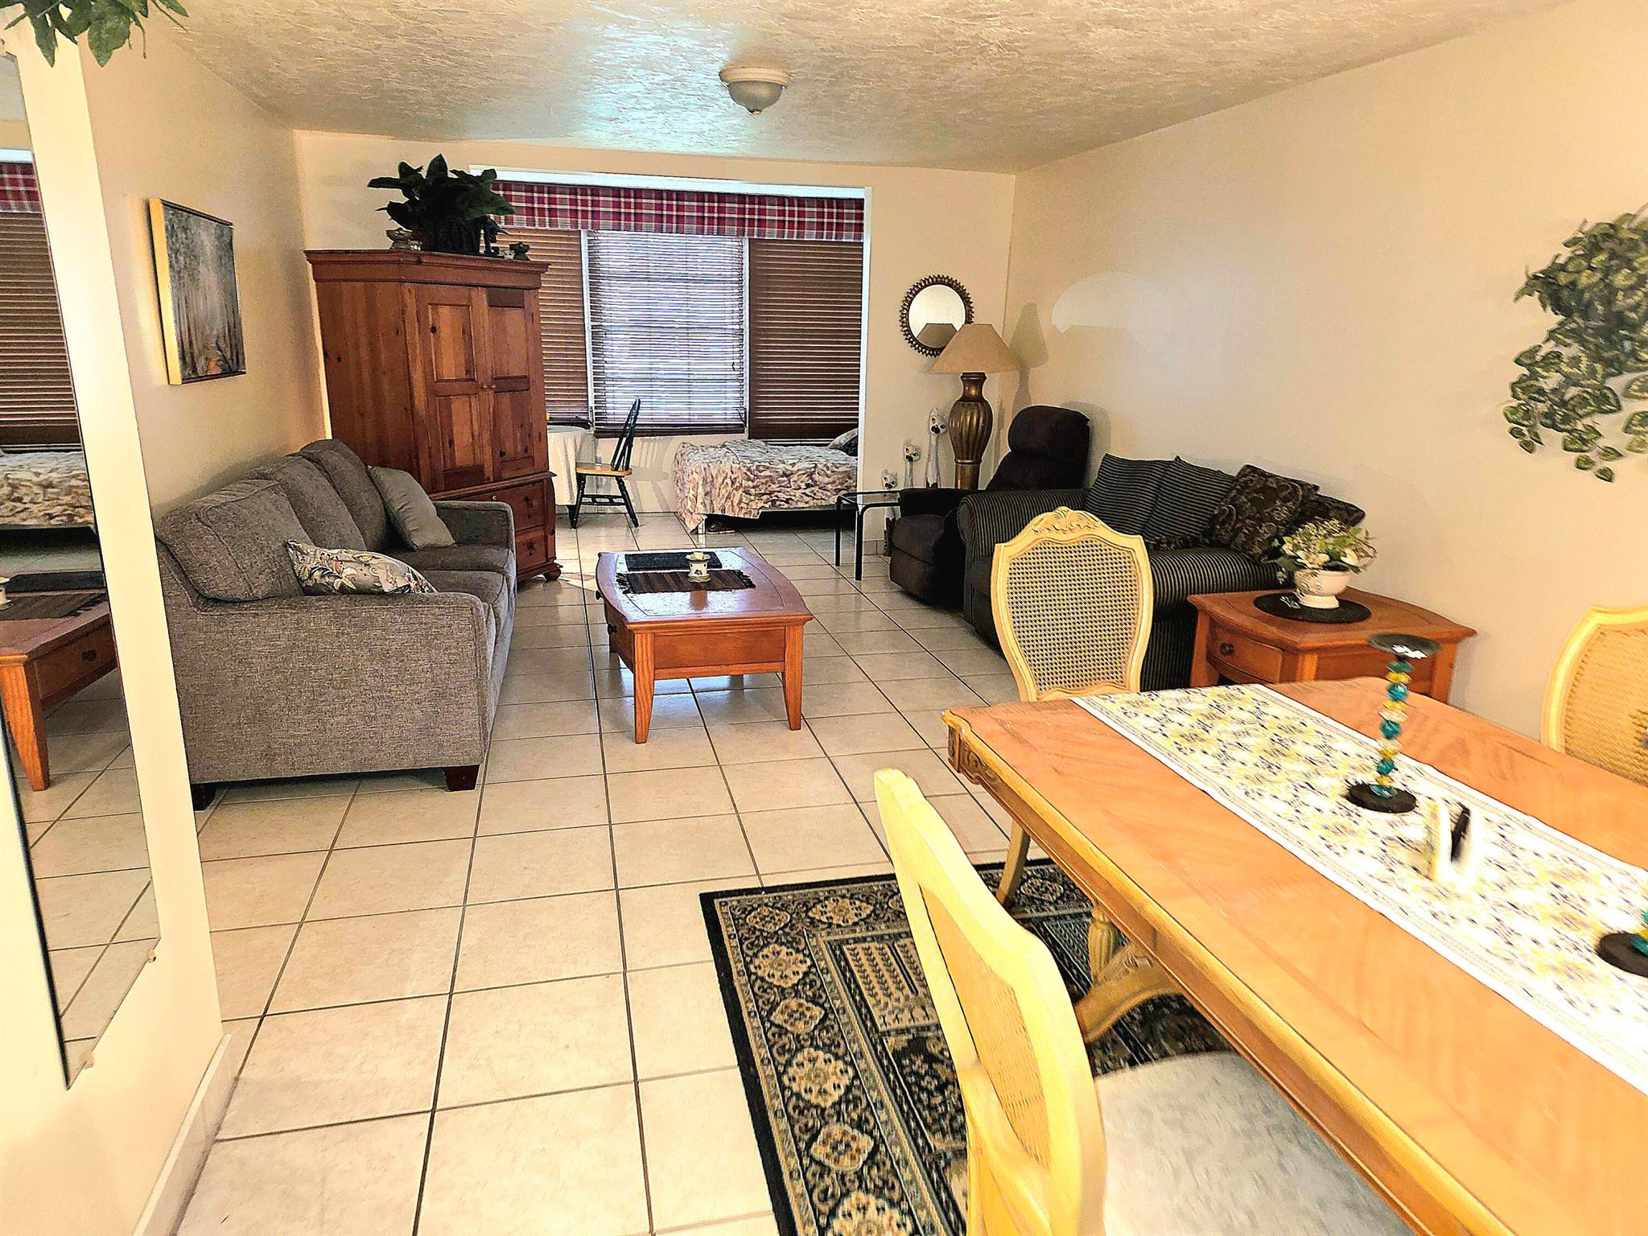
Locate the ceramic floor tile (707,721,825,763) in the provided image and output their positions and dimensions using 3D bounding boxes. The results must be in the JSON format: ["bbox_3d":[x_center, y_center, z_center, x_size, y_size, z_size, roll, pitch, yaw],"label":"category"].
[{"bbox_3d":[-0.219,0.471,4.128,0.402,0.012,0.406,-3,15,-13],"label":"ceramic floor tile"}]

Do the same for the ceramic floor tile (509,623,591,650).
[{"bbox_3d":[-1.370,0.093,5.413,0.396,0.010,0.396,-3,16,-13],"label":"ceramic floor tile"}]

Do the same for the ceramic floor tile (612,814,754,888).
[{"bbox_3d":[-0.423,0.696,3.254,0.396,0.010,0.396,-3,16,-13],"label":"ceramic floor tile"}]

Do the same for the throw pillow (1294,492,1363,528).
[{"bbox_3d":[1.810,-0.306,4.182,0.150,0.410,0.430,30,6,-19],"label":"throw pillow"}]

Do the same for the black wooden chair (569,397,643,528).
[{"bbox_3d":[-1.685,-1.202,8.361,0.516,0.967,0.443,-3,16,-13],"label":"black wooden chair"}]

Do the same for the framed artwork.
[{"bbox_3d":[-2.381,-1.234,4.206,0.036,0.608,0.863,-3,15,-13],"label":"framed artwork"}]

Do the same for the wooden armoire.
[{"bbox_3d":[-2.071,-1.028,6.052,0.617,1.826,1.163,7,16,22],"label":"wooden armoire"}]

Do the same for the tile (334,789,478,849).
[{"bbox_3d":[-1.294,0.629,3.446,0.396,0.010,0.396,-3,16,-13],"label":"tile"}]

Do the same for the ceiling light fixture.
[{"bbox_3d":[-0.266,-2.015,4.194,0.275,0.170,0.275,-3,16,-13],"label":"ceiling light fixture"}]

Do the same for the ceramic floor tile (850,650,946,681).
[{"bbox_3d":[0.372,0.228,5.028,0.396,0.010,0.396,-3,16,-13],"label":"ceramic floor tile"}]

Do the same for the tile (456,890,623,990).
[{"bbox_3d":[-0.719,0.818,2.785,0.402,0.012,0.406,-3,15,-13],"label":"tile"}]

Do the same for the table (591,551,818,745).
[{"bbox_3d":[-0.555,0.072,4.707,0.770,0.475,1.280,-3,16,-16],"label":"table"}]

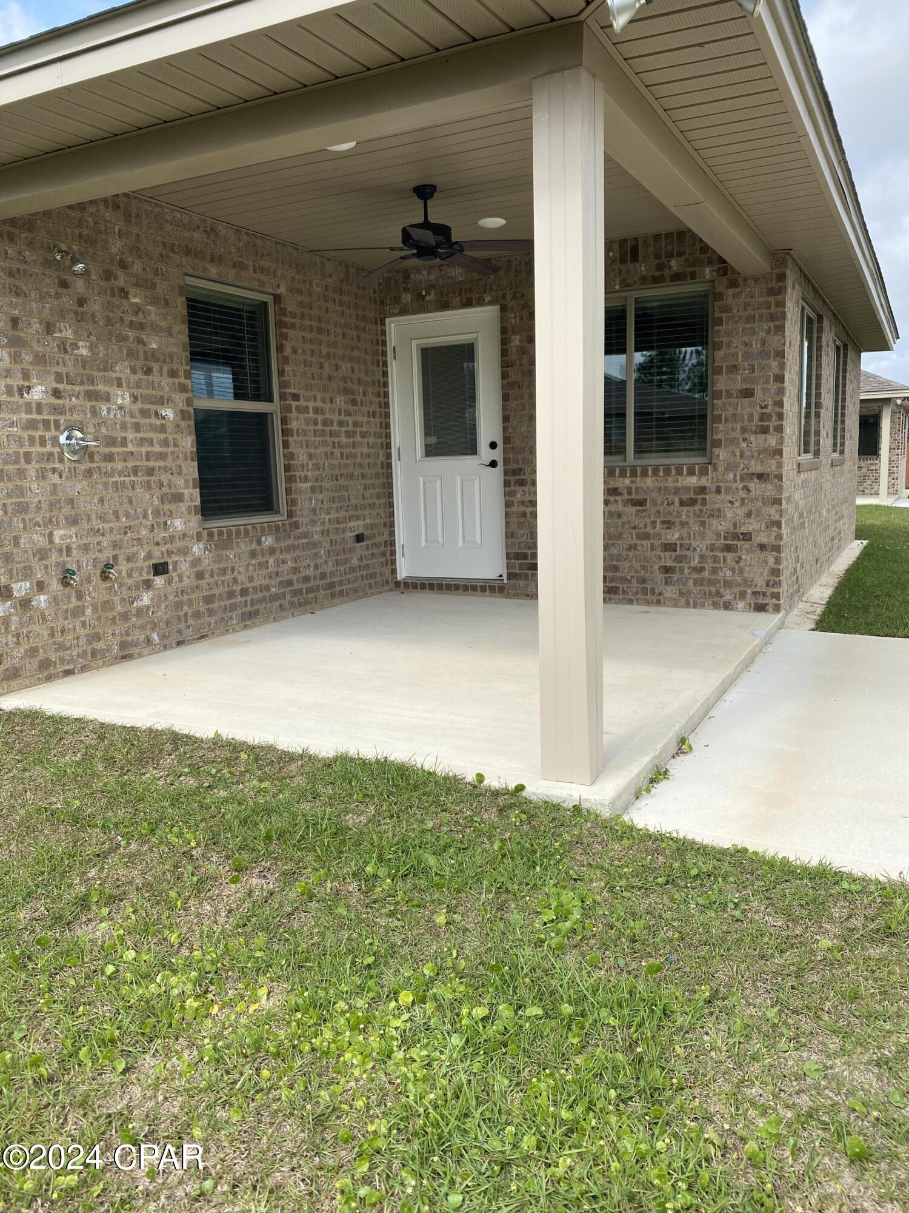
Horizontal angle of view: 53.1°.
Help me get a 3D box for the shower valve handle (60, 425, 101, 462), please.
[{"bbox_3d":[-1.927,-0.839,4.690,0.090,0.180,0.200,3,10,27],"label":"shower valve handle"}]

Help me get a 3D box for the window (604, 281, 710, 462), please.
[{"bbox_3d":[1.228,-1.600,6.447,1.200,1.200,0.100,3,10,27],"label":"window"}]

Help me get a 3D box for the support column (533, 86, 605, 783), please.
[{"bbox_3d":[0.380,-0.510,2.918,0.165,2.190,0.165,3,10,27],"label":"support column"}]

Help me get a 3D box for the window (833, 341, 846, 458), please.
[{"bbox_3d":[3.868,-2.128,9.322,0.100,1.190,1.380,3,10,27],"label":"window"}]

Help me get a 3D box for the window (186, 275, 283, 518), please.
[{"bbox_3d":[-1.415,-1.288,5.881,0.100,1.510,0.900,3,10,27],"label":"window"}]

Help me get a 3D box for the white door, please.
[{"bbox_3d":[-0.056,-1.237,7.197,0.990,2.090,0.100,3,10,27],"label":"white door"}]

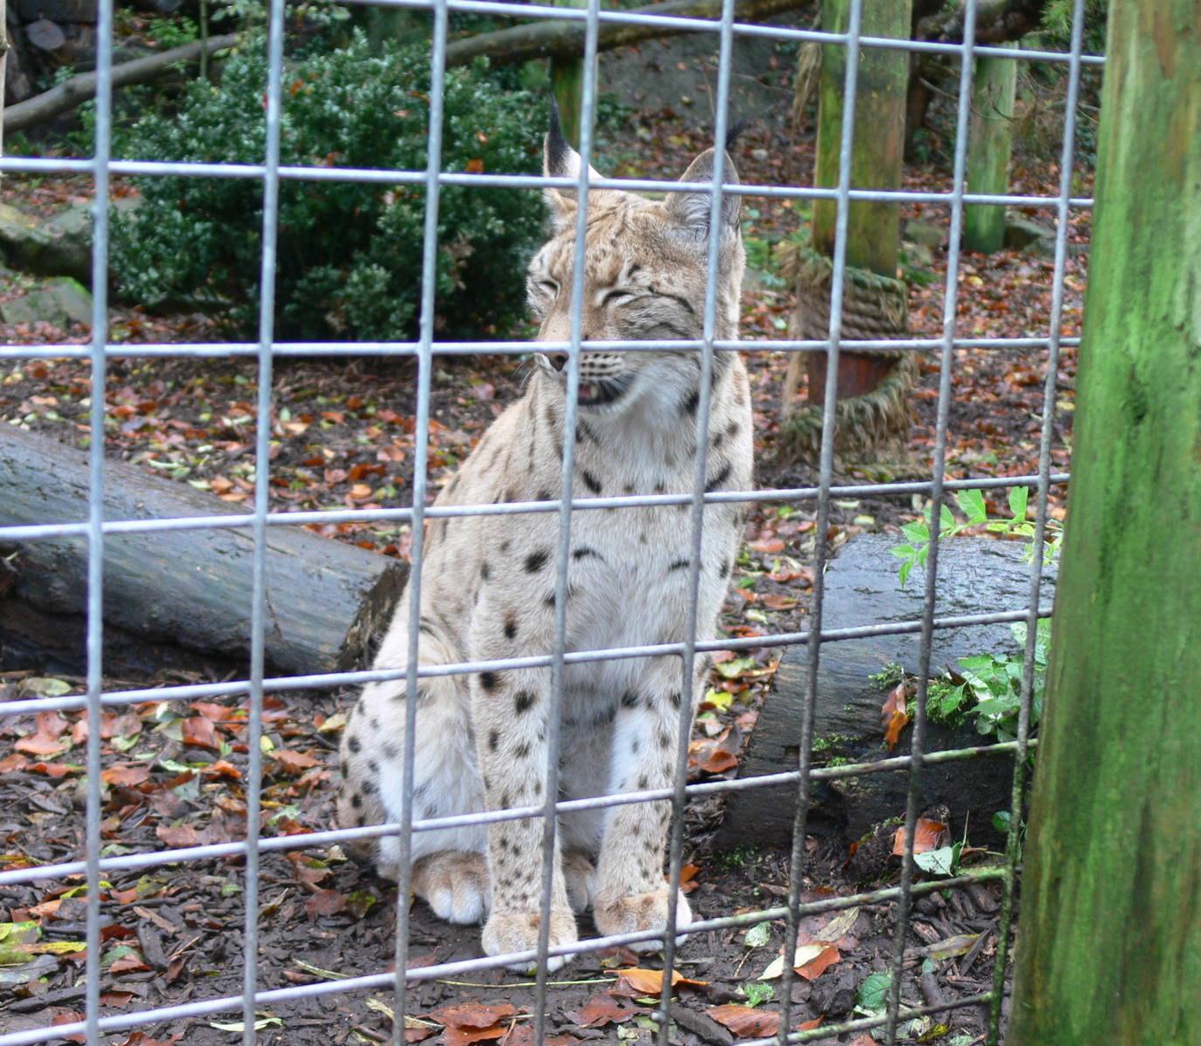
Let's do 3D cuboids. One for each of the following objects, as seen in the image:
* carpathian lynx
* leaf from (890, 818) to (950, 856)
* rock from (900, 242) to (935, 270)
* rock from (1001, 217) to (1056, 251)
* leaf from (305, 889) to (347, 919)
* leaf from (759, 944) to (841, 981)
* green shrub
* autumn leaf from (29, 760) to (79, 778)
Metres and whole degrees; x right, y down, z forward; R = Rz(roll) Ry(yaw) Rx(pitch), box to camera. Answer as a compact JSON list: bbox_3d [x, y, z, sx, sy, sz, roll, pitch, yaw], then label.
[{"bbox_3d":[-0.079,-0.017,2.116,0.280,0.790,0.480,-3,13,-26],"label":"carpathian lynx"},{"bbox_3d":[0.352,0.346,2.261,0.060,0.035,0.035,3,12,0],"label":"leaf"},{"bbox_3d":[1.309,-1.102,8.500,0.140,0.110,0.120,3,12,0],"label":"rock"},{"bbox_3d":[1.915,-1.295,9.200,0.220,0.140,0.180,3,12,0],"label":"rock"},{"bbox_3d":[-0.274,0.381,2.051,0.040,0.018,0.050,3,12,0],"label":"leaf"},{"bbox_3d":[0.190,0.420,1.968,0.075,0.020,0.065,3,12,0],"label":"leaf"},{"bbox_3d":[-0.856,-1.087,6.600,1.280,0.900,1.100,3,12,0],"label":"green shrub"},{"bbox_3d":[-0.640,0.289,2.407,0.058,0.018,0.040,3,12,0],"label":"autumn leaf"}]

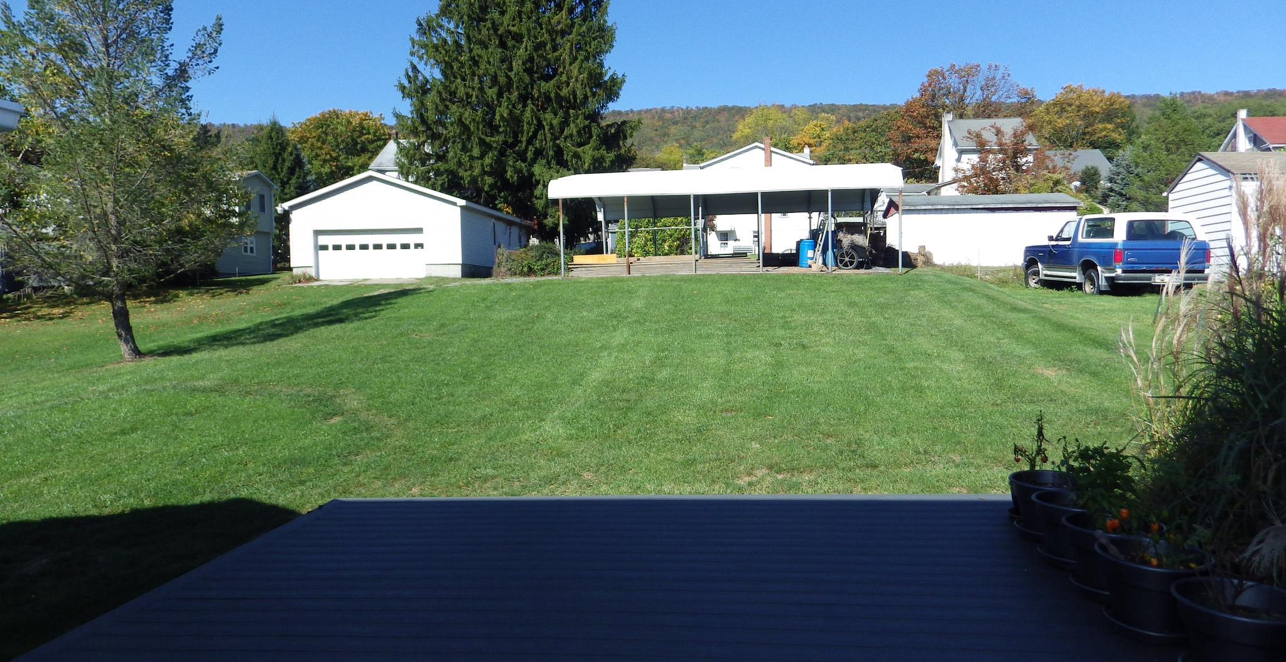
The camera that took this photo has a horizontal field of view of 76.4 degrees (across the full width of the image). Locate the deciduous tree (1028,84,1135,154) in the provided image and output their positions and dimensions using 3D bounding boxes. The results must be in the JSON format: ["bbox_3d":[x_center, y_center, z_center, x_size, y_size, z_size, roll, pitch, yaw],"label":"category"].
[{"bbox_3d":[41.969,-17.141,78.247,9.800,13.000,9.800,-1,2,7],"label":"deciduous tree"}]

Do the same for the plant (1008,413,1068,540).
[{"bbox_3d":[2.240,0.790,4.510,0.410,0.670,0.410,-1,2,7],"label":"plant"}]

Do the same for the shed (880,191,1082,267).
[{"bbox_3d":[12.883,-3.806,31.717,6.350,2.950,3.600,-1,2,6],"label":"shed"}]

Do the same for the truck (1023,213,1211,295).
[{"bbox_3d":[10.800,-1.750,19.100,2.000,1.860,4.600,0,5,1],"label":"truck"}]

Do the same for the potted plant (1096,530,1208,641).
[{"bbox_3d":[2.029,0.990,3.253,0.410,0.400,0.410,-1,2,7],"label":"potted plant"}]

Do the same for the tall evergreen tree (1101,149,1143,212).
[{"bbox_3d":[29.300,-7.960,50.000,3.200,6.500,3.200,-1,2,7],"label":"tall evergreen tree"}]

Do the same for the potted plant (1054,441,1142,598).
[{"bbox_3d":[2.067,0.839,3.657,0.430,0.670,0.430,-1,2,7],"label":"potted plant"}]

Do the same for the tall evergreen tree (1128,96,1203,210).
[{"bbox_3d":[39.700,-11.900,62.000,6.000,11.800,6.000,-1,2,7],"label":"tall evergreen tree"}]

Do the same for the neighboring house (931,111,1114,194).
[{"bbox_3d":[29.709,-13.148,65.516,11.000,9.000,8.100,-1,2,6],"label":"neighboring house"}]

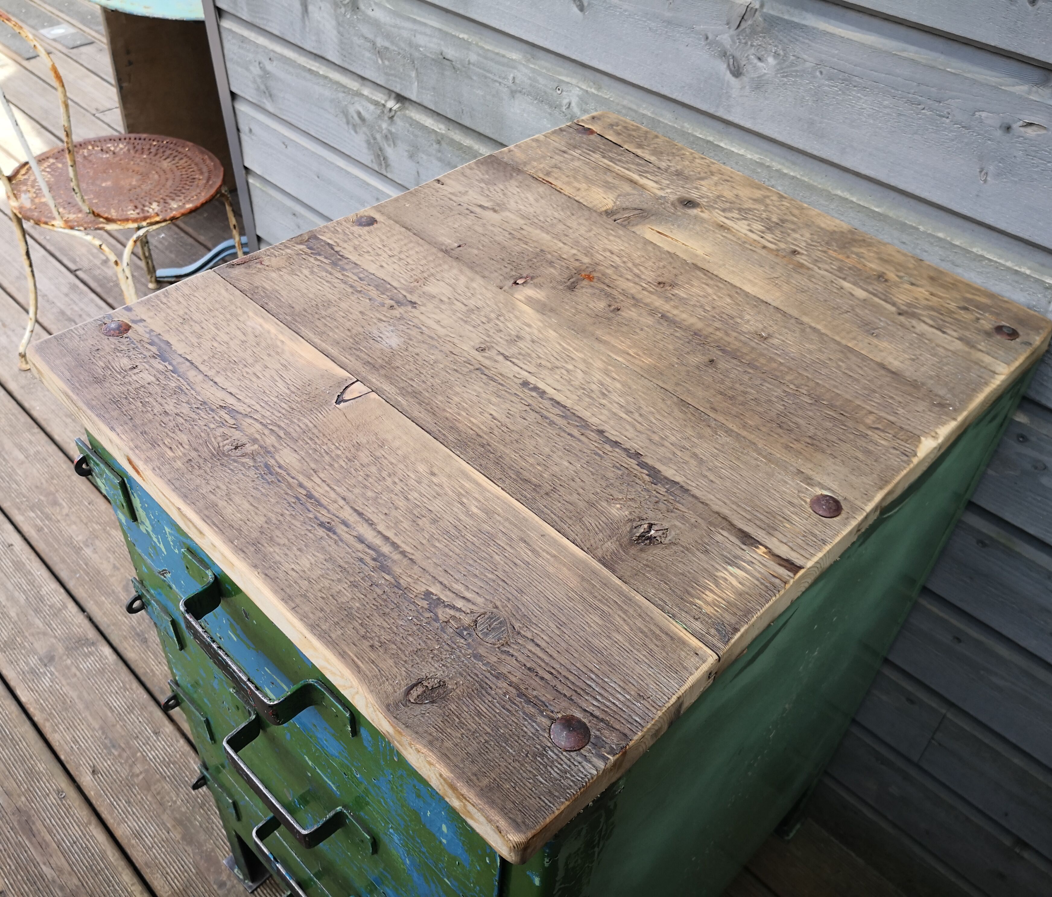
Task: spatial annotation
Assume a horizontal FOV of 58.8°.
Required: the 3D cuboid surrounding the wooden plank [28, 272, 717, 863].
[{"bbox_3d":[-0.126,0.030,0.604,0.503,0.025,0.151,36,52,28],"label":"wooden plank"}]

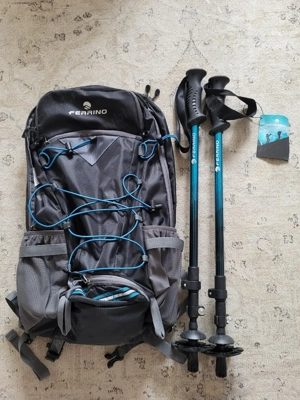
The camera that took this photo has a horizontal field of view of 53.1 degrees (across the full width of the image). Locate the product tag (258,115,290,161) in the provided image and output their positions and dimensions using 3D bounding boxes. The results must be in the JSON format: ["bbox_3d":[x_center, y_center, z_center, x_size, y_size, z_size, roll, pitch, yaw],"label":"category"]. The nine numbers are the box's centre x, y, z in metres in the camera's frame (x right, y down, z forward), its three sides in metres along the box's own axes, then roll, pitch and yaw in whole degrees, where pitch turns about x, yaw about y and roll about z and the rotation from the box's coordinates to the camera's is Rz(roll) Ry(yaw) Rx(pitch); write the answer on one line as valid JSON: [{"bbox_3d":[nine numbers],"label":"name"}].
[{"bbox_3d":[0.287,-0.144,0.700,0.068,0.007,0.103,3,81,1],"label":"product tag"}]

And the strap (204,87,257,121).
[{"bbox_3d":[0.185,-0.222,0.690,0.119,0.045,0.084,0,81,0],"label":"strap"}]

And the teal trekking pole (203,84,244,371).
[{"bbox_3d":[0.152,0.028,0.645,0.083,0.078,0.650,2,79,0],"label":"teal trekking pole"}]

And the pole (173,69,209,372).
[{"bbox_3d":[0.098,0.014,0.648,0.084,0.078,0.660,2,79,0],"label":"pole"}]

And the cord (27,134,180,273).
[{"bbox_3d":[-0.087,0.007,0.574,0.275,0.055,0.268,0,81,0],"label":"cord"}]

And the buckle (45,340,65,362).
[{"bbox_3d":[-0.196,0.312,0.620,0.032,0.014,0.042,20,81,3],"label":"buckle"}]

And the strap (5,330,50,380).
[{"bbox_3d":[-0.250,0.318,0.616,0.045,0.032,0.115,-35,82,-5],"label":"strap"}]

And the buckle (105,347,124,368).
[{"bbox_3d":[-0.072,0.328,0.620,0.046,0.012,0.031,-40,83,-6],"label":"buckle"}]

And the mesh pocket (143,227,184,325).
[{"bbox_3d":[0.025,0.147,0.587,0.073,0.085,0.190,3,80,-18],"label":"mesh pocket"}]

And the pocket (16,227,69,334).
[{"bbox_3d":[-0.209,0.157,0.585,0.090,0.085,0.188,-3,80,18],"label":"pocket"}]

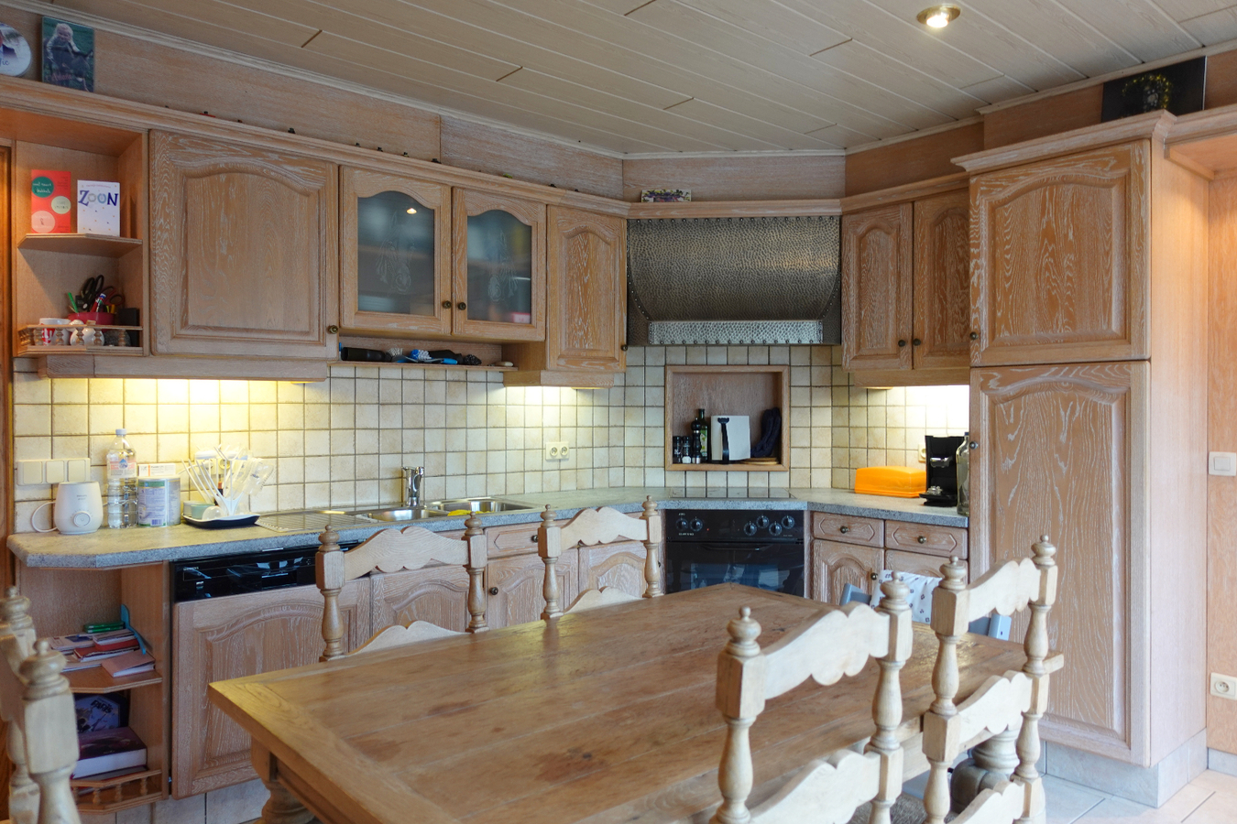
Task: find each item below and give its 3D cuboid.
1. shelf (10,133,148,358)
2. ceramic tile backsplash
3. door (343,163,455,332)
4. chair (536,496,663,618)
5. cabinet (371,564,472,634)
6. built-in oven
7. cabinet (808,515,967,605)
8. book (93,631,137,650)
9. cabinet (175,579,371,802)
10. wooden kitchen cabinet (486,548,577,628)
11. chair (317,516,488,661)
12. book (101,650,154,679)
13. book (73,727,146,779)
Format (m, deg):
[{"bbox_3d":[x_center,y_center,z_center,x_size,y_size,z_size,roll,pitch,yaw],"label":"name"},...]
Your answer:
[{"bbox_3d":[-1.694,-0.521,2.596,0.321,0.695,0.352,0,0,-38],"label":"shelf"},{"bbox_3d":[-0.209,0.031,3.098,3.274,0.704,1.422,0,0,-38],"label":"ceramic tile backsplash"},{"bbox_3d":[-0.846,-0.603,3.160,0.450,0.594,0.029,0,0,-40],"label":"door"},{"bbox_3d":[0.094,0.744,2.120,0.449,1.020,0.490,0,0,-38],"label":"chair"},{"bbox_3d":[-0.836,0.821,3.107,0.428,0.599,0.571,0,0,-38],"label":"cabinet"},{"bbox_3d":[0.496,0.712,3.773,0.601,0.597,0.561,0,0,0],"label":"built-in oven"},{"bbox_3d":[1.250,0.769,3.425,0.561,0.689,0.669,0,0,-41],"label":"cabinet"},{"bbox_3d":[-1.640,0.737,2.685,0.112,0.037,0.176,0,0,-40],"label":"book"},{"bbox_3d":[-1.238,0.834,2.788,0.587,0.576,0.571,0,0,-38],"label":"cabinet"},{"bbox_3d":[-0.517,0.866,3.506,0.438,0.590,0.567,0,0,-40],"label":"wooden kitchen cabinet"},{"bbox_3d":[-0.350,0.738,1.669,0.420,1.007,0.460,0,0,-40],"label":"chair"},{"bbox_3d":[-1.509,0.776,2.542,0.117,0.024,0.171,0,0,-40],"label":"book"},{"bbox_3d":[-1.588,1.050,2.551,0.186,0.053,0.223,0,0,-40],"label":"book"}]

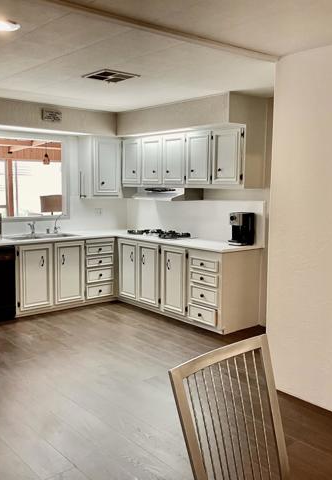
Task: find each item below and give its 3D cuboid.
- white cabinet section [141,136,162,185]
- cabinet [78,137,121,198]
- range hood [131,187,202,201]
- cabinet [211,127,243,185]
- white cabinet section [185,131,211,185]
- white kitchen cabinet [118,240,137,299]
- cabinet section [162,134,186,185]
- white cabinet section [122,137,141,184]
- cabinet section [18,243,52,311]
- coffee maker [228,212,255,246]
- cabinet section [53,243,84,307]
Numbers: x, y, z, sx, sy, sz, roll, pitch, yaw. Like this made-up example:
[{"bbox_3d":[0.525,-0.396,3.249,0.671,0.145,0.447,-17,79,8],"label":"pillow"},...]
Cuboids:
[{"bbox_3d":[-0.043,-0.978,5.966,0.327,0.589,0.417,-5,9,-40],"label":"white cabinet section"},{"bbox_3d":[-0.858,-0.951,6.290,0.429,0.773,0.353,-5,8,-40],"label":"cabinet"},{"bbox_3d":[0.011,-0.561,5.768,0.480,0.137,0.757,-5,8,-40],"label":"range hood"},{"bbox_3d":[0.736,-0.850,4.978,0.348,0.586,0.455,-5,8,-40],"label":"cabinet"},{"bbox_3d":[0.489,-0.901,5.336,0.327,0.589,0.410,-5,9,-40],"label":"white cabinet section"},{"bbox_3d":[-0.271,0.357,6.124,0.581,0.752,0.404,-5,8,-40],"label":"white kitchen cabinet"},{"bbox_3d":[0.224,-0.939,5.650,0.327,0.589,0.415,-5,9,-40],"label":"cabinet section"},{"bbox_3d":[-0.306,-1.017,6.277,0.327,0.589,0.403,-5,9,-40],"label":"white cabinet section"},{"bbox_3d":[-1.644,0.396,5.645,0.408,0.756,0.614,-5,9,-40],"label":"cabinet section"},{"bbox_3d":[0.797,-0.111,5.064,0.177,0.338,0.212,7,9,44],"label":"coffee maker"},{"bbox_3d":[-1.322,0.369,5.914,0.407,0.756,0.614,-5,9,-40],"label":"cabinet section"}]

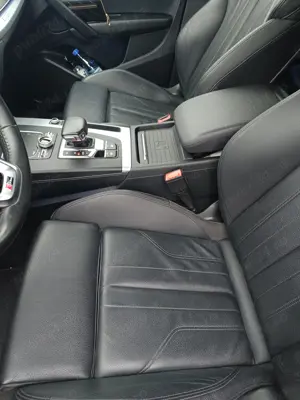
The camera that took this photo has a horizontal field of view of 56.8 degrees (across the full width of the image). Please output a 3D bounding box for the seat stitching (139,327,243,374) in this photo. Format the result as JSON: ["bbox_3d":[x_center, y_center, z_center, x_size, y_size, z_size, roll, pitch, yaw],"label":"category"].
[{"bbox_3d":[0.091,0.297,0.555,0.234,0.014,0.088,6,46,-12],"label":"seat stitching"}]

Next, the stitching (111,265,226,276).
[{"bbox_3d":[0.049,0.169,0.665,0.297,0.007,0.007,6,46,-12],"label":"stitching"}]

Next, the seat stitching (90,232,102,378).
[{"bbox_3d":[-0.112,0.194,0.590,0.014,0.012,0.318,6,46,-12],"label":"seat stitching"}]

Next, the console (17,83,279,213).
[{"bbox_3d":[-0.039,-0.138,0.818,0.824,0.288,0.258,-3,47,-2],"label":"console"}]

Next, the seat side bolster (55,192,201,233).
[{"bbox_3d":[-0.043,0.043,0.740,0.409,0.098,0.093,6,46,-12],"label":"seat side bolster"}]

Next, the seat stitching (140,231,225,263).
[{"bbox_3d":[0.079,0.123,0.720,0.224,0.014,0.081,6,46,-12],"label":"seat stitching"}]

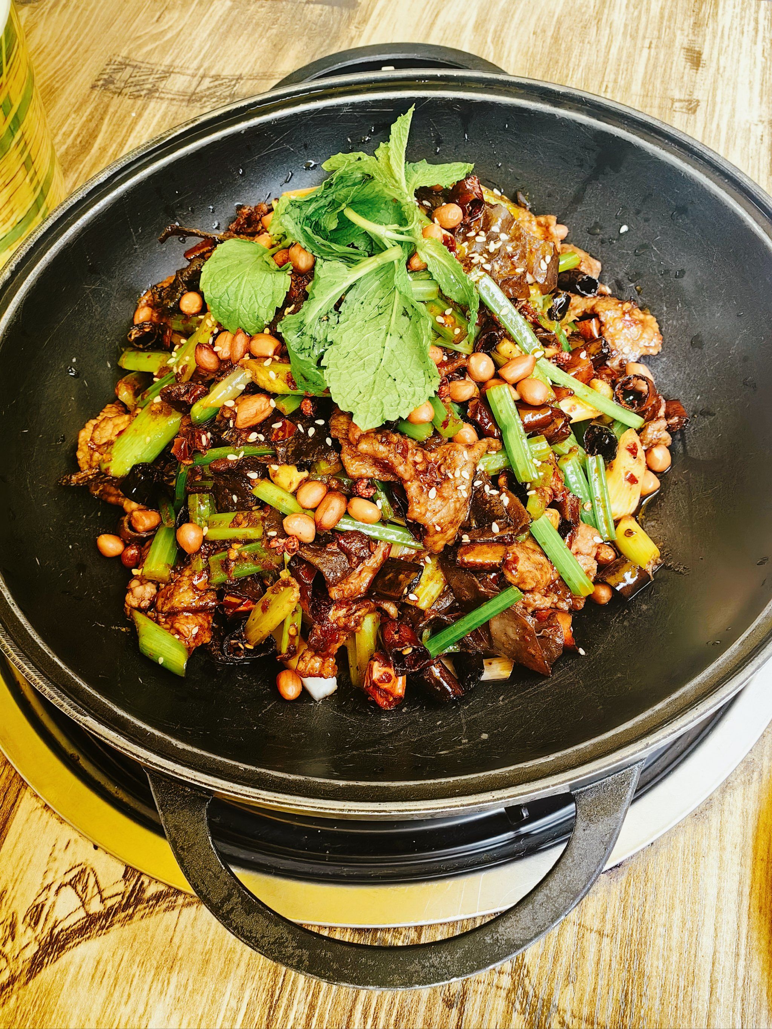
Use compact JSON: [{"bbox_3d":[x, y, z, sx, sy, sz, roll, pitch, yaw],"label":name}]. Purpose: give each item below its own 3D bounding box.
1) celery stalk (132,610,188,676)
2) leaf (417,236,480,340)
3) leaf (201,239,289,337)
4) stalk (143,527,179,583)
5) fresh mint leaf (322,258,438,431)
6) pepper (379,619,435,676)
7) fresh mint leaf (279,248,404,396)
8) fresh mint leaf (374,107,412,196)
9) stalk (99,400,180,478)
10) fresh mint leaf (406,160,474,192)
[{"bbox_3d":[-0.076,0.044,0.273,0.011,0.009,0.024,-41,82,-18],"label":"celery stalk"},{"bbox_3d":[0.023,-0.085,0.300,0.015,0.011,0.040,-31,99,-2],"label":"leaf"},{"bbox_3d":[-0.056,-0.090,0.318,0.036,0.011,0.041,14,78,5],"label":"leaf"},{"bbox_3d":[-0.079,0.014,0.281,0.011,0.009,0.021,9,73,-1],"label":"stalk"},{"bbox_3d":[-0.002,-0.060,0.286,0.041,0.015,0.061,11,87,6],"label":"fresh mint leaf"},{"bbox_3d":[0.006,0.042,0.259,0.013,0.013,0.017,-22,44,-5],"label":"pepper"},{"bbox_3d":[-0.016,-0.073,0.299,0.053,0.019,0.042,-45,80,8],"label":"fresh mint leaf"},{"bbox_3d":[0.004,-0.158,0.348,0.015,0.010,0.036,5,106,2],"label":"fresh mint leaf"},{"bbox_3d":[-0.092,-0.028,0.302,0.014,0.010,0.033,34,78,5],"label":"stalk"},{"bbox_3d":[0.023,-0.148,0.352,0.032,0.009,0.015,-19,70,-4],"label":"fresh mint leaf"}]

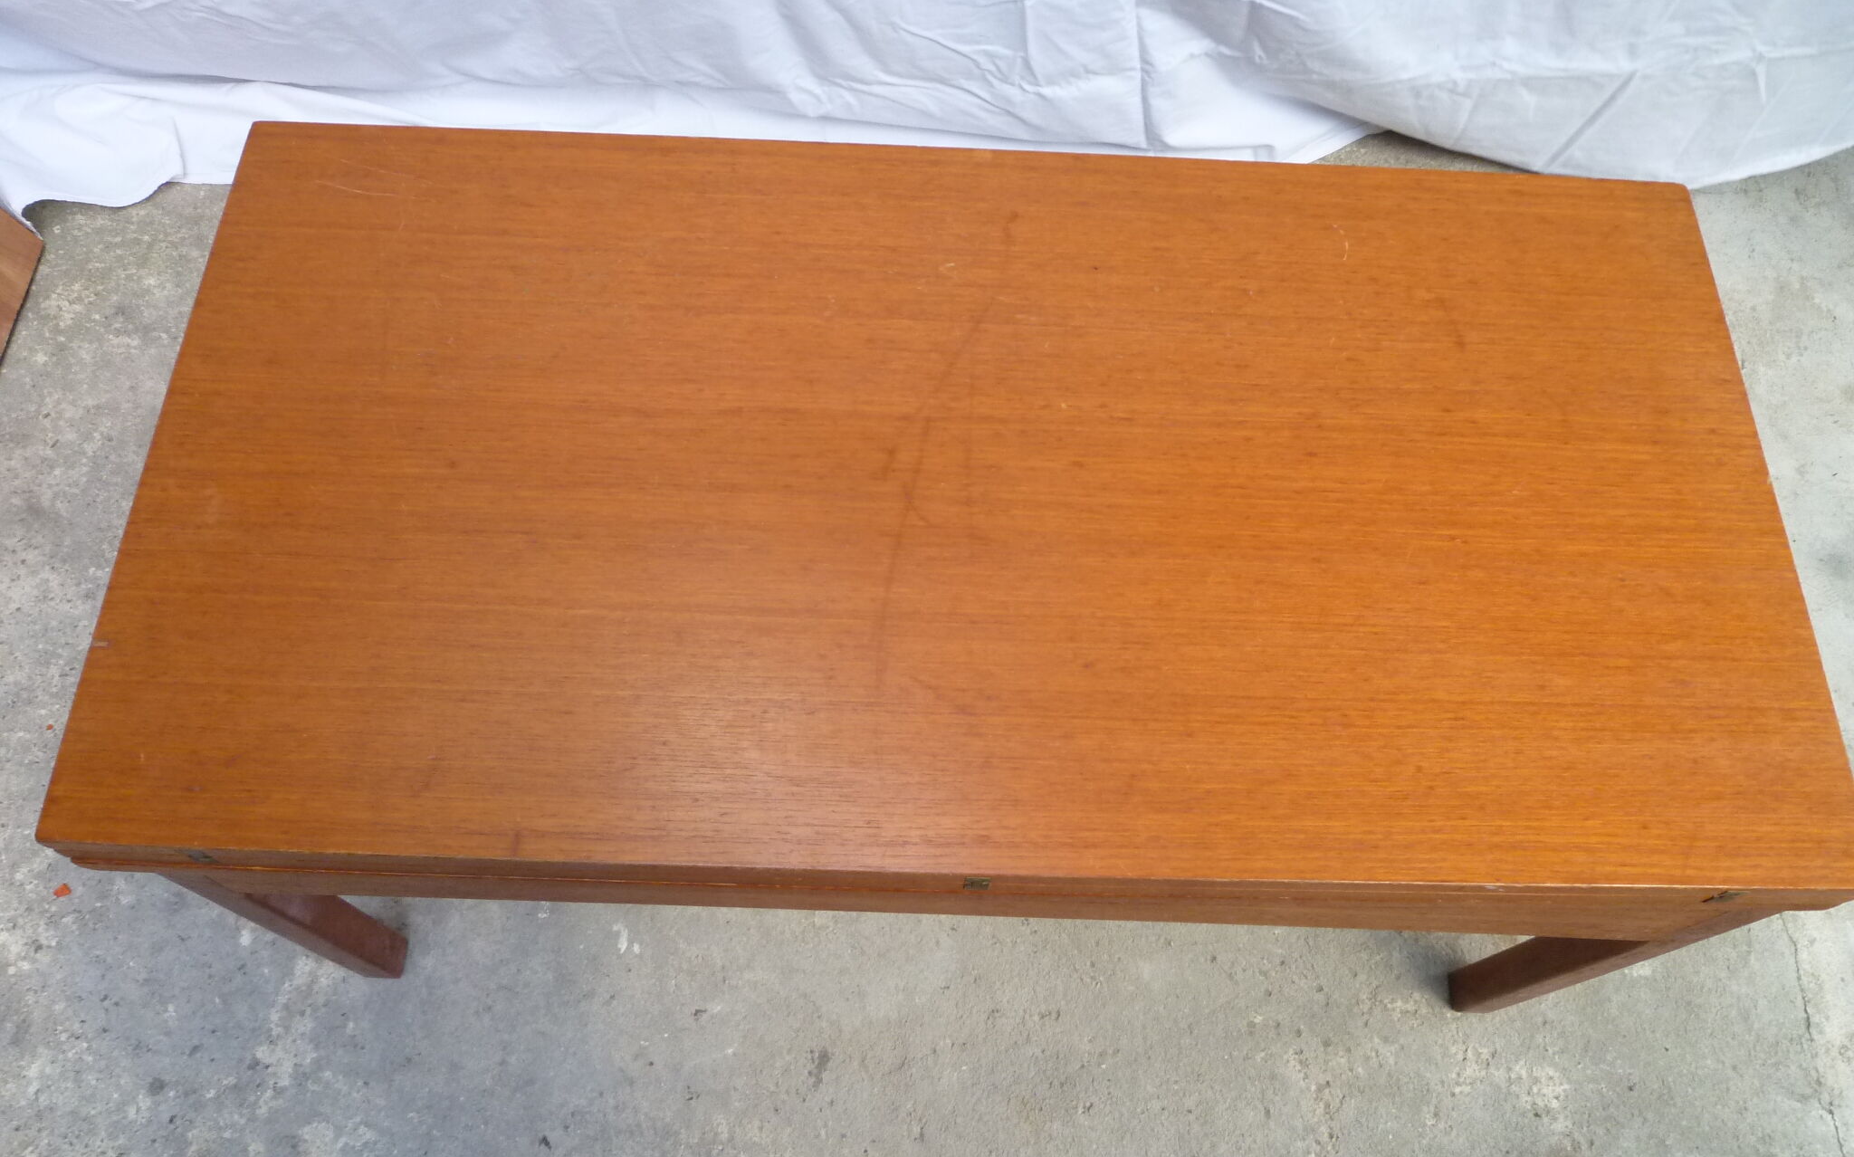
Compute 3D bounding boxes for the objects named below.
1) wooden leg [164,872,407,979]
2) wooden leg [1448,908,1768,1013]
[{"bbox_3d":[-0.498,0.265,1.065,0.032,0.432,0.033,2,64,-2],"label":"wooden leg"},{"bbox_3d":[0.532,0.305,1.094,0.032,0.432,0.033,2,64,-2],"label":"wooden leg"}]

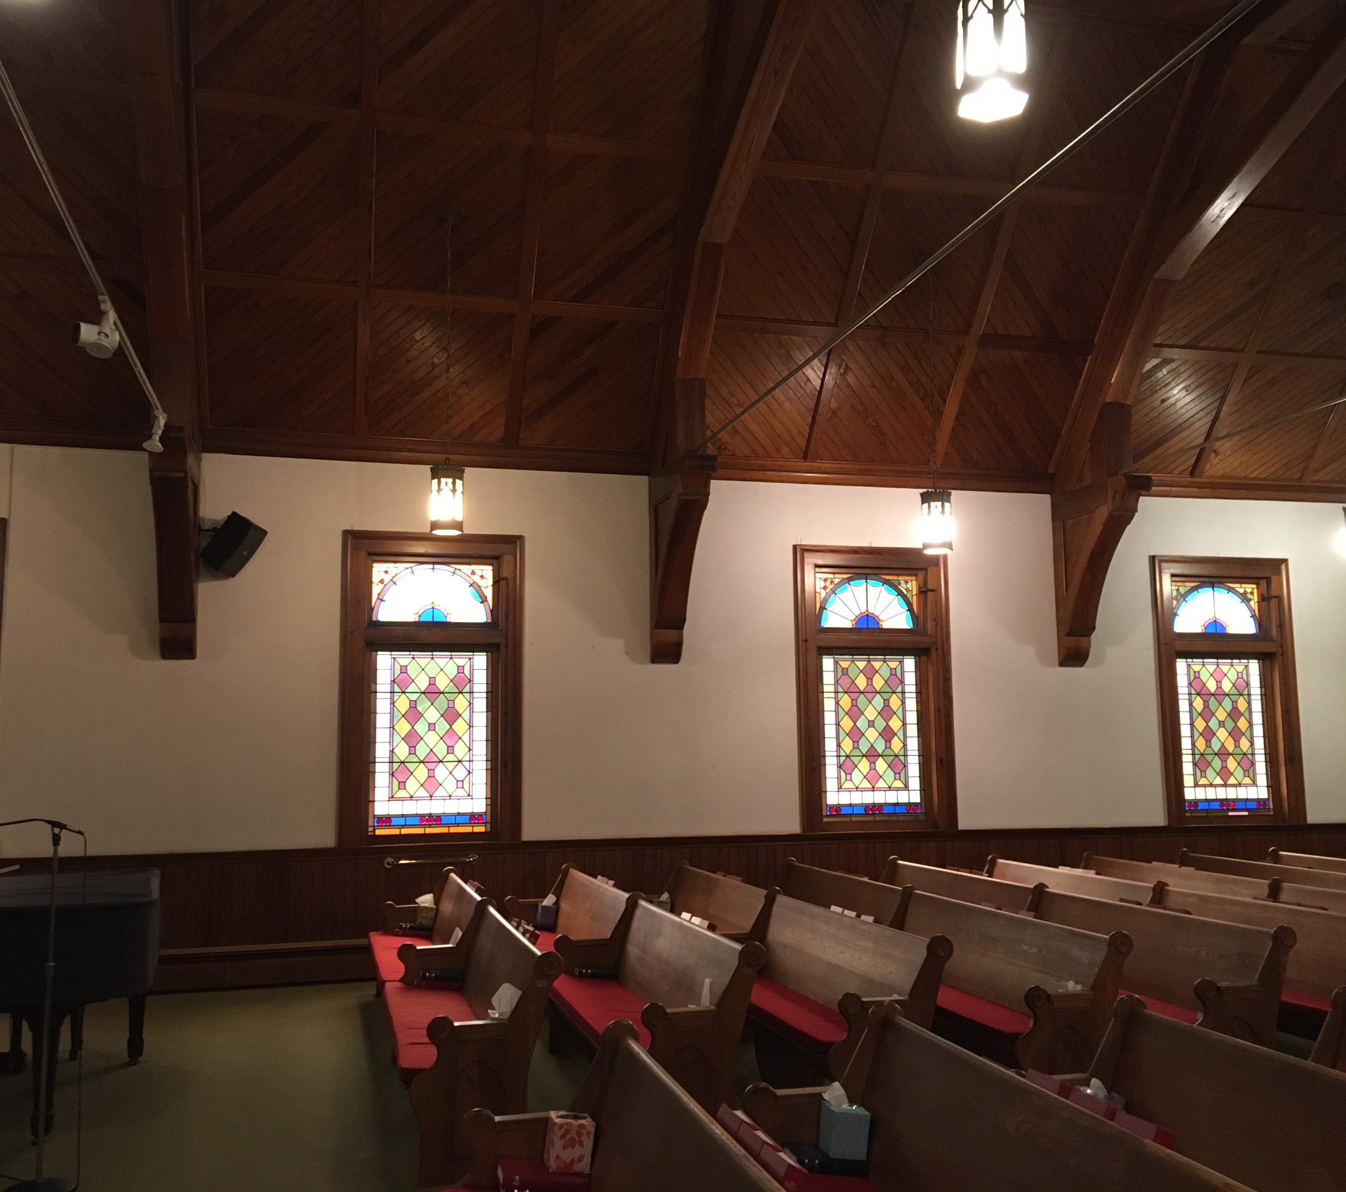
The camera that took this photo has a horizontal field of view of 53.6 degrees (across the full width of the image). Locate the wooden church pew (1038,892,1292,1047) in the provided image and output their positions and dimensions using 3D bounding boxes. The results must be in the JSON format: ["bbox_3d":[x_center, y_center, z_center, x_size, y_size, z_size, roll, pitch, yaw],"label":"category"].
[{"bbox_3d":[2.247,2.029,6.955,0.612,0.842,2.193,1,-7,-13],"label":"wooden church pew"}]

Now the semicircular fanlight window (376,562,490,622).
[{"bbox_3d":[-1.843,-0.026,10.218,0.891,0.460,0.059,1,-7,-13],"label":"semicircular fanlight window"}]

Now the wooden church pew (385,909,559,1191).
[{"bbox_3d":[-0.999,1.958,6.200,0.612,0.842,2.193,1,-7,-13],"label":"wooden church pew"}]

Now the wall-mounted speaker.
[{"bbox_3d":[-3.166,-0.362,9.590,0.190,0.400,0.290,34,-5,5],"label":"wall-mounted speaker"}]

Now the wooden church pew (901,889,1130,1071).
[{"bbox_3d":[1.435,2.011,6.766,0.612,0.842,2.193,1,-7,-13],"label":"wooden church pew"}]

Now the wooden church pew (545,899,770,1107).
[{"bbox_3d":[-0.187,2.067,6.673,0.634,0.893,2.295,1,-7,-15],"label":"wooden church pew"}]

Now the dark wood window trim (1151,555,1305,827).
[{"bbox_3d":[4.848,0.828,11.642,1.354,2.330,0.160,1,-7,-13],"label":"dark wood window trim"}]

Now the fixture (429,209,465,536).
[{"bbox_3d":[-1.539,-1.531,9.099,0.223,2.292,0.223,1,-7,-13],"label":"fixture"}]

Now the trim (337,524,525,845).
[{"bbox_3d":[-1.814,0.683,10.087,1.349,2.333,0.158,1,-7,-13],"label":"trim"}]

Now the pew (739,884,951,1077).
[{"bbox_3d":[0.659,2.085,6.870,0.634,0.893,2.295,1,-7,-15],"label":"pew"}]

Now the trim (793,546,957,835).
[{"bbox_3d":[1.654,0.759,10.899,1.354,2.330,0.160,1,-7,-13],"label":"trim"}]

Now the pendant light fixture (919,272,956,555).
[{"bbox_3d":[1.931,-1.455,9.908,0.223,2.292,0.223,1,-7,-13],"label":"pendant light fixture"}]

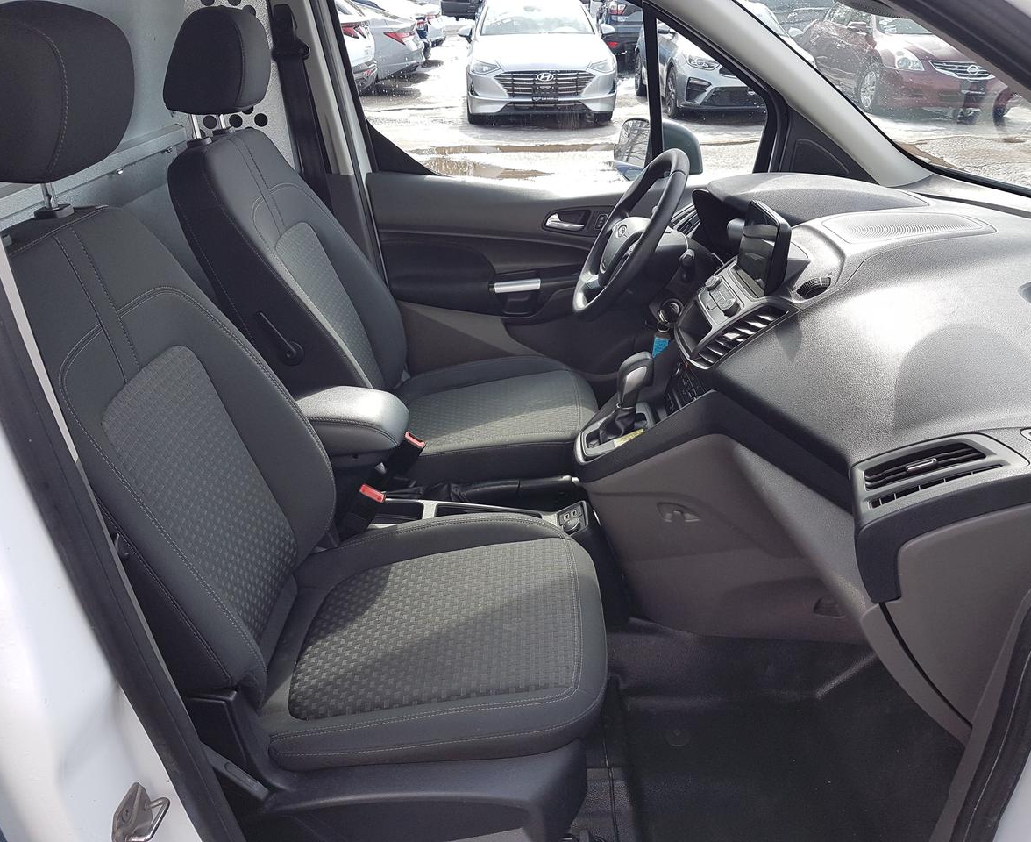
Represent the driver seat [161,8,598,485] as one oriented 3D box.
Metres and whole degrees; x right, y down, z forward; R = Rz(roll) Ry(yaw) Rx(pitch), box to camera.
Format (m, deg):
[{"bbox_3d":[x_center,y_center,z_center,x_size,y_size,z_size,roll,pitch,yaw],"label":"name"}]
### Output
[{"bbox_3d":[-0.236,-0.321,1.848,0.850,1.070,0.525,1,29,4],"label":"driver seat"}]

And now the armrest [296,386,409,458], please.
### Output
[{"bbox_3d":[-0.368,-0.006,1.652,0.310,0.090,0.135,1,29,4],"label":"armrest"}]

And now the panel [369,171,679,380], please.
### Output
[{"bbox_3d":[0.081,-0.332,2.244,0.900,0.640,0.140,1,29,4],"label":"panel"}]

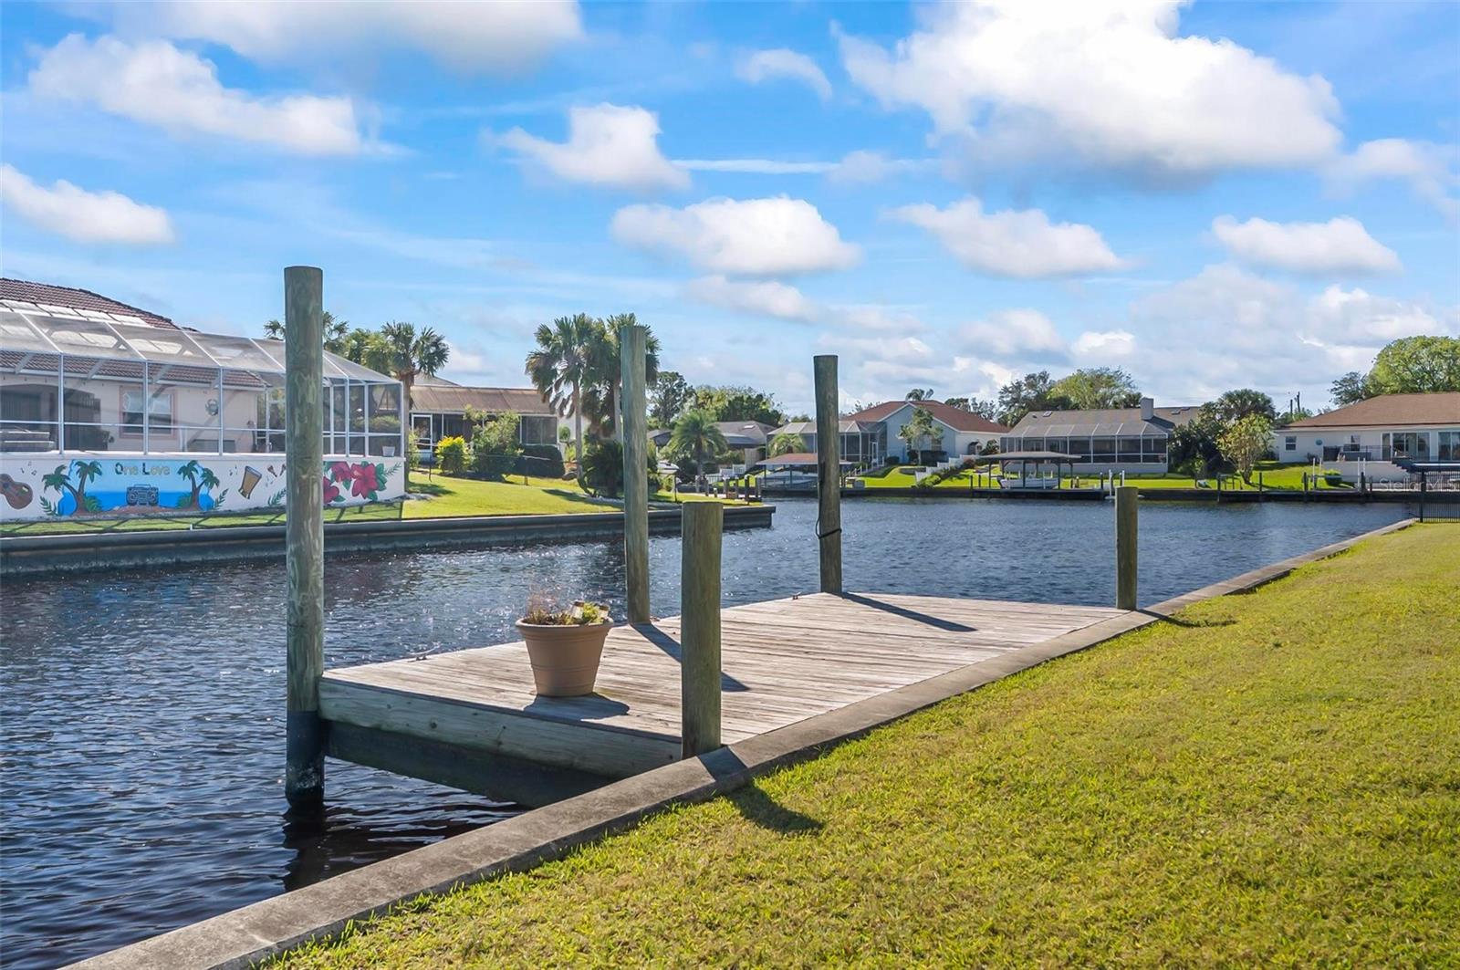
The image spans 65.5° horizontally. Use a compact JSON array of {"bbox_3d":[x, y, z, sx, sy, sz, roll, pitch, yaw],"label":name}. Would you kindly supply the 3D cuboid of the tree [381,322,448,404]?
[{"bbox_3d":[-12.930,-3.580,46.500,3.000,6.200,3.000,0,1,0],"label":"tree"}]

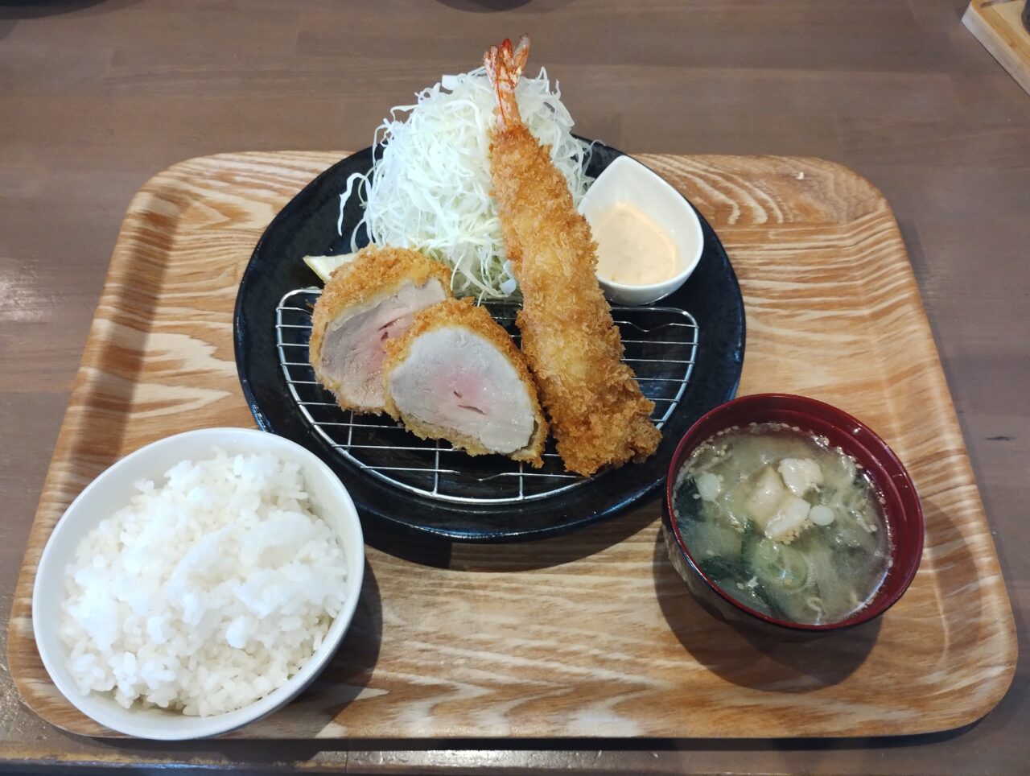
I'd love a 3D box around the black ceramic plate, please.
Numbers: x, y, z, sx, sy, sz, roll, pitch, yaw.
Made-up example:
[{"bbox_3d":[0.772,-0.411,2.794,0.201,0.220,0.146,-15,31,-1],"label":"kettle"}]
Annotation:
[{"bbox_3d":[-0.013,-0.040,0.464,0.274,0.034,0.274,0,58,0],"label":"black ceramic plate"}]

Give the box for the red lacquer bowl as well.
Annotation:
[{"bbox_3d":[0.117,0.066,0.378,0.106,0.070,0.106,0,58,0],"label":"red lacquer bowl"}]

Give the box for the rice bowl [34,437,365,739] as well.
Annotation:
[{"bbox_3d":[-0.128,0.089,0.368,0.130,0.064,0.130,0,58,0],"label":"rice bowl"}]

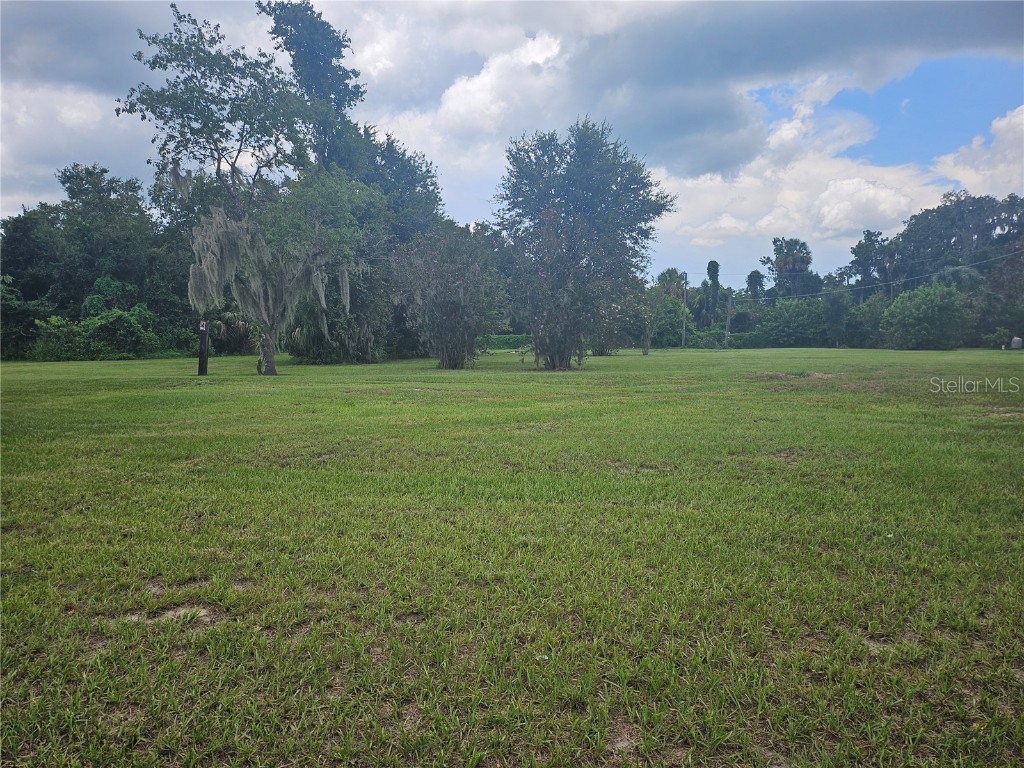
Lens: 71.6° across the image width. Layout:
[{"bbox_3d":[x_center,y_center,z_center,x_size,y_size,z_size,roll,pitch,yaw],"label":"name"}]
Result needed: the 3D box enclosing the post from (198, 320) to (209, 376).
[{"bbox_3d":[-10.935,-1.253,25.200,0.250,1.960,0.230,1,4,-6],"label":"post"}]

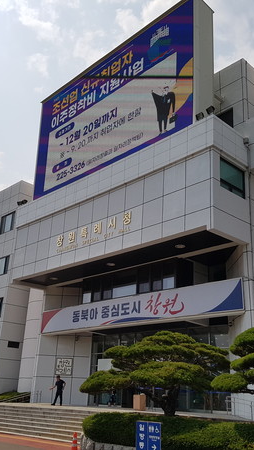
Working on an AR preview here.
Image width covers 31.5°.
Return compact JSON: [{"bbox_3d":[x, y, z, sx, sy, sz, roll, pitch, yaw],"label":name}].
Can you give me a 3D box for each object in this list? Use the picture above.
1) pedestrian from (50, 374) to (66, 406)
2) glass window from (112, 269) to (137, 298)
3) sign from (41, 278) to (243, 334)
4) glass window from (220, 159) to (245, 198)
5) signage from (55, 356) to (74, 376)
[{"bbox_3d":[-4.284,10.257,27.900,0.850,1.730,0.550,14,-24,-27],"label":"pedestrian"},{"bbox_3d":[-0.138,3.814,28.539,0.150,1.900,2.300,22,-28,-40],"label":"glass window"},{"bbox_3d":[-0.250,4.850,25.214,0.250,1.470,15.500,22,-28,-40],"label":"sign"},{"bbox_3d":[4.909,-2.134,20.989,2.100,1.500,0.150,22,-28,-40],"label":"glass window"},{"bbox_3d":[-4.430,10.066,31.948,1.234,1.183,0.080,2,-21,1],"label":"signage"}]

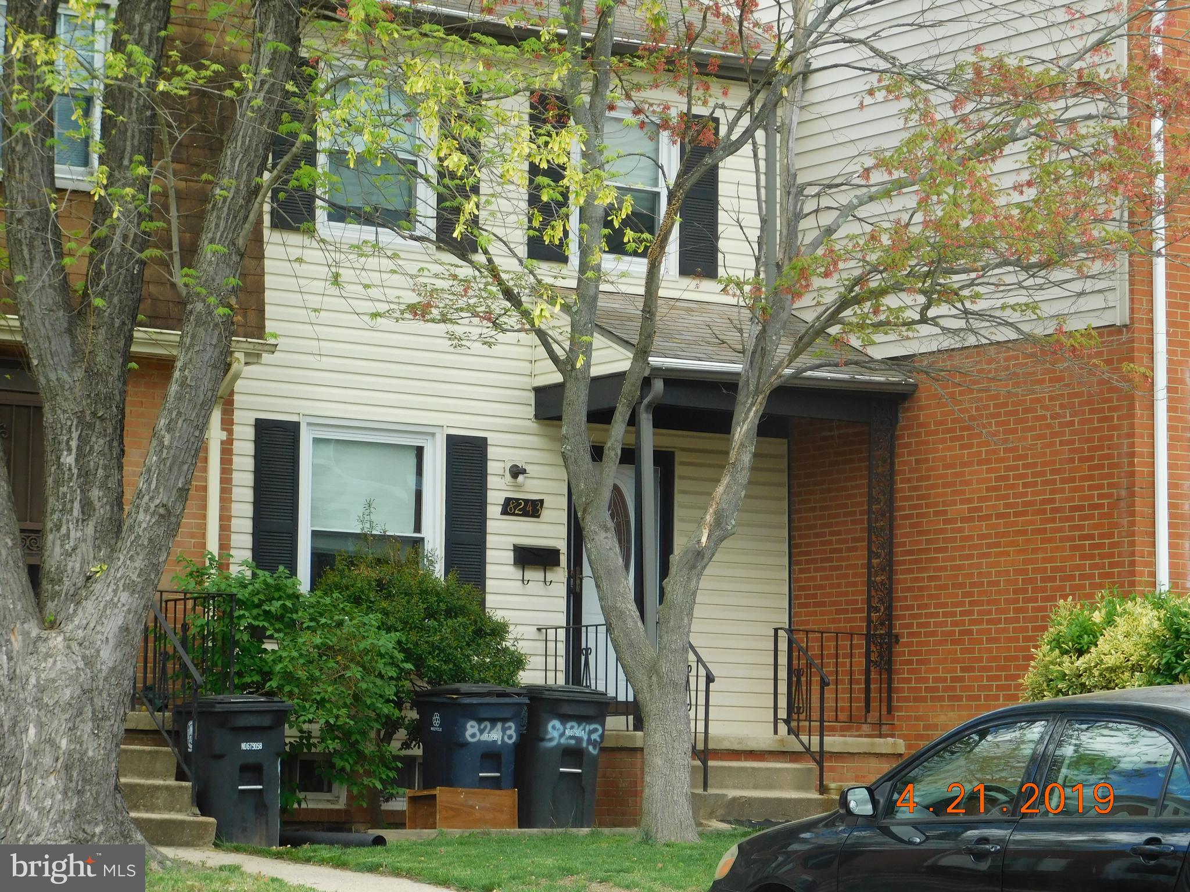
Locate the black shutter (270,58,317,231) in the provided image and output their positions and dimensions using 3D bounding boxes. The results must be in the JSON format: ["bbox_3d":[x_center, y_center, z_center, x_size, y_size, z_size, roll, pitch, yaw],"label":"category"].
[{"bbox_3d":[-2.223,-2.260,25.391,0.372,1.305,0.050,5,-7,-33],"label":"black shutter"}]

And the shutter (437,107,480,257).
[{"bbox_3d":[-1.030,-2.155,26.171,0.372,1.310,0.050,5,-7,-33],"label":"shutter"}]

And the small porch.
[{"bbox_3d":[1.014,0.807,26.269,2.500,4.120,1.685,5,-7,-33],"label":"small porch"}]

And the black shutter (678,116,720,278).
[{"bbox_3d":[0.858,-2.013,27.409,0.378,1.302,0.050,5,-7,-33],"label":"black shutter"}]

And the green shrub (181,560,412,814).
[{"bbox_3d":[-2.123,1.694,23.950,1.600,1.827,1.400,5,-7,-33],"label":"green shrub"}]

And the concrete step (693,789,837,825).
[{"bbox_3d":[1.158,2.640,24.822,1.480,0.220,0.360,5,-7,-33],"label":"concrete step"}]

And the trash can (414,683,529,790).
[{"bbox_3d":[-0.878,2.209,24.250,0.580,0.988,0.680,6,-8,-40],"label":"trash can"}]

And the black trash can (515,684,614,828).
[{"bbox_3d":[-0.233,2.254,24.700,0.580,1.014,0.680,4,-7,-26],"label":"black trash can"}]

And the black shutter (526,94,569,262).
[{"bbox_3d":[-0.346,-2.100,26.619,0.372,1.305,0.050,5,-7,-33],"label":"black shutter"}]

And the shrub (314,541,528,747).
[{"bbox_3d":[-1.270,1.702,24.800,1.500,1.977,1.250,5,-7,-33],"label":"shrub"}]

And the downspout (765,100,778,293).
[{"bbox_3d":[1.441,-2.032,27.766,0.084,1.650,0.070,5,-7,-33],"label":"downspout"}]

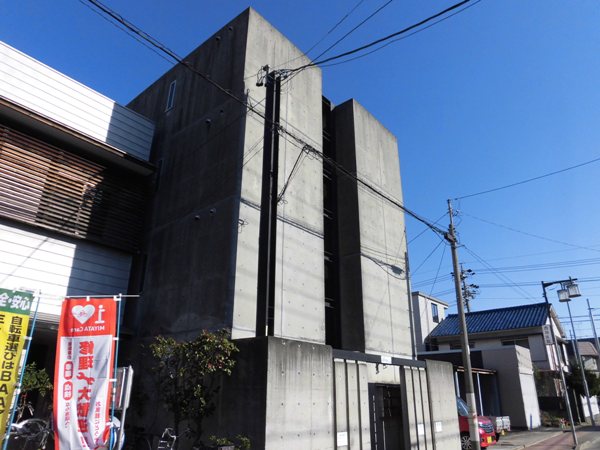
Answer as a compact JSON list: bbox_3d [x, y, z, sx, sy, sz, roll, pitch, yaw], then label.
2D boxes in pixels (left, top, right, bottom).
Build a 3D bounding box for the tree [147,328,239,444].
[{"bbox_3d":[-1.937,3.172,7.431,1.350,2.600,1.250,-17,-28,37],"label":"tree"}]

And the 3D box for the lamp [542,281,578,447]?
[{"bbox_3d":[9.456,4.510,14.239,1.270,5.600,0.440,-17,-28,37],"label":"lamp"}]

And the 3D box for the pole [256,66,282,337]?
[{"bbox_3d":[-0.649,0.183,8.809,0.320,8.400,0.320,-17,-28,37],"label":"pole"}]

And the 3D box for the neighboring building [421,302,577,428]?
[{"bbox_3d":[13.064,9.256,29.082,7.800,7.900,14.800,-17,-28,37],"label":"neighboring building"}]

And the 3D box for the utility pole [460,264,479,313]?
[{"bbox_3d":[15.951,10.107,38.511,1.700,13.388,1.700,-17,-28,37],"label":"utility pole"}]

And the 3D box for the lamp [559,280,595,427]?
[{"bbox_3d":[15.925,6.961,23.012,1.200,7.700,0.500,-17,-28,37],"label":"lamp"}]

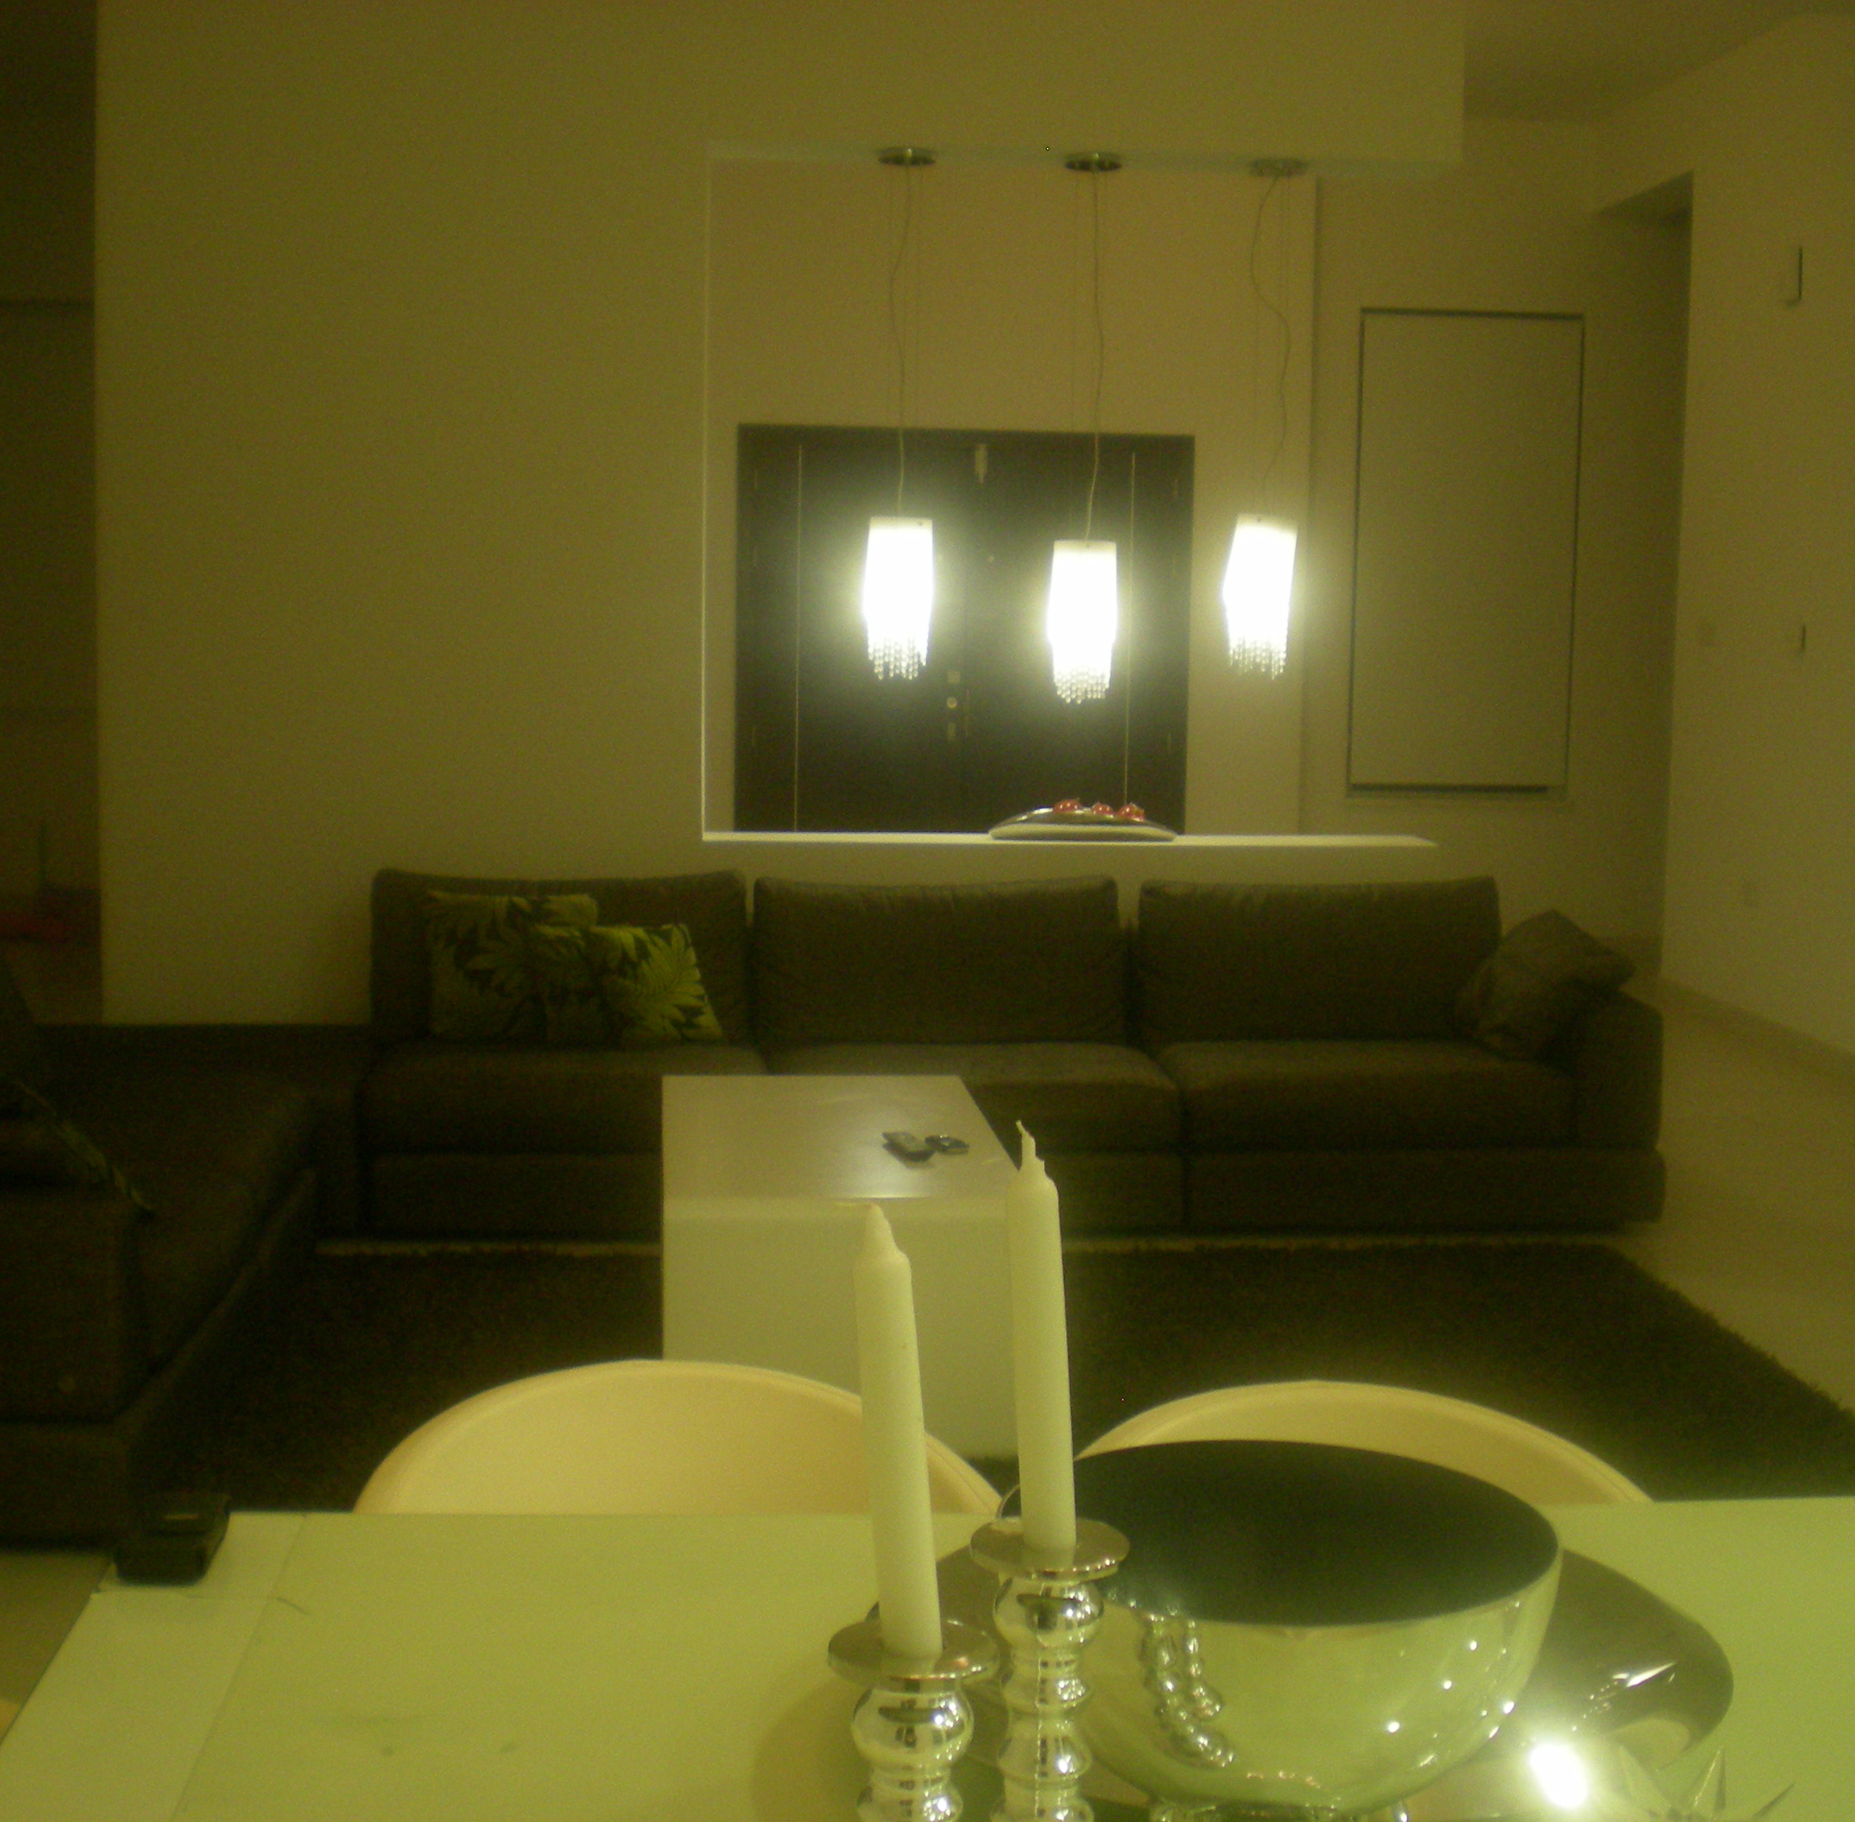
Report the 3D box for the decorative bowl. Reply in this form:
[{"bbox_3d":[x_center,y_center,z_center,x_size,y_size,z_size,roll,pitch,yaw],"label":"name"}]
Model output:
[{"bbox_3d":[0.203,0.456,1.573,0.315,0.190,0.315,1,7,0],"label":"decorative bowl"}]

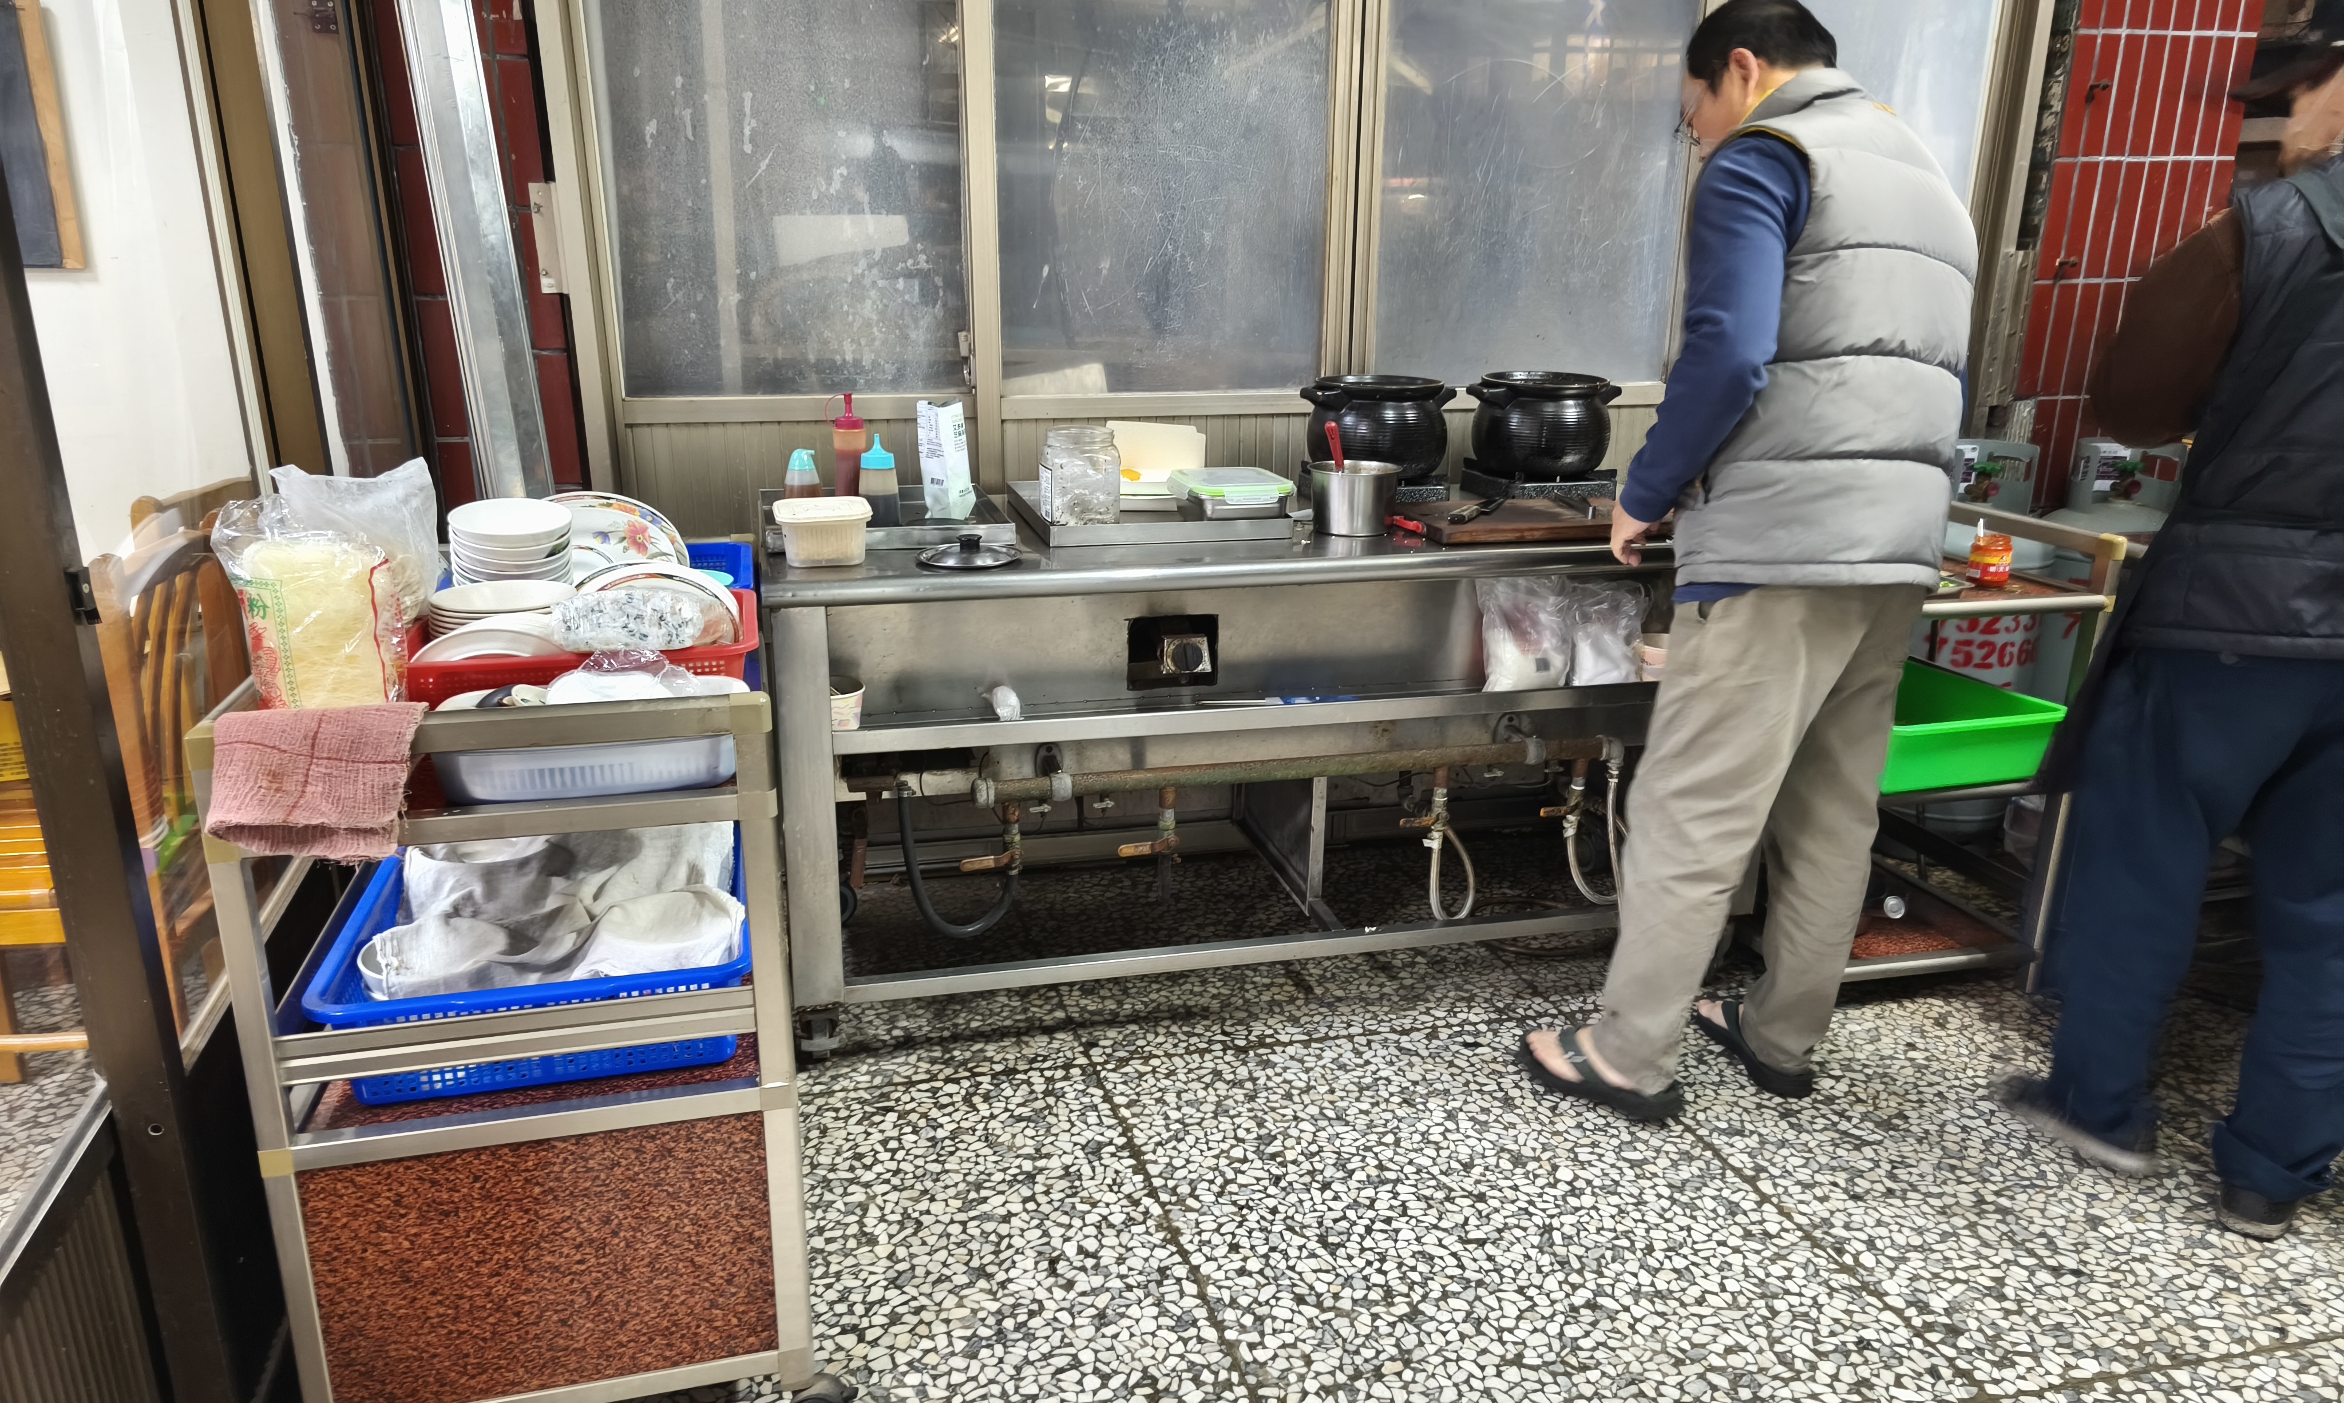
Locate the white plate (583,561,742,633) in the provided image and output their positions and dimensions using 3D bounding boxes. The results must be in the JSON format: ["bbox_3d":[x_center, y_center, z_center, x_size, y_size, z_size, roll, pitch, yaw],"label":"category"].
[{"bbox_3d":[-0.599,-0.070,1.775,0.210,0.027,0.210,-6,56,-18],"label":"white plate"}]

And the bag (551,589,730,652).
[{"bbox_3d":[-0.574,-0.088,1.679,0.185,0.070,0.100,-4,18,-14],"label":"bag"}]

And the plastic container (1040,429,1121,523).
[{"bbox_3d":[-0.152,-0.381,2.615,0.132,0.147,0.132,-4,18,-14],"label":"plastic container"}]

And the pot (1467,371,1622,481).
[{"bbox_3d":[0.710,-0.531,2.983,0.325,0.168,0.280,-7,19,-21],"label":"pot"}]

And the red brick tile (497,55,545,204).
[{"bbox_3d":[-1.093,-0.955,2.624,0.057,0.228,0.014,-4,18,-14],"label":"red brick tile"}]

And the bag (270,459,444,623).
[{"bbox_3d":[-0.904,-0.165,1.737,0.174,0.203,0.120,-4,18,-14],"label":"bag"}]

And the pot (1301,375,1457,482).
[{"bbox_3d":[0.397,-0.524,3.006,0.315,0.188,0.272,-4,18,-14],"label":"pot"}]

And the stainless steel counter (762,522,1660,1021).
[{"bbox_3d":[0.169,0.059,2.903,1.737,0.815,0.672,-4,18,-12],"label":"stainless steel counter"}]

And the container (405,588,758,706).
[{"bbox_3d":[-0.649,-0.033,1.752,0.370,0.110,0.260,-4,18,-14],"label":"container"}]

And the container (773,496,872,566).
[{"bbox_3d":[-0.546,-0.267,2.439,0.148,0.085,0.150,-4,18,-12],"label":"container"}]

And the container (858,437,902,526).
[{"bbox_3d":[-0.488,-0.362,2.596,0.066,0.160,0.066,-4,18,-12],"label":"container"}]

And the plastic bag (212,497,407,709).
[{"bbox_3d":[-0.797,-0.051,1.457,0.165,0.280,0.100,-1,17,-5],"label":"plastic bag"}]

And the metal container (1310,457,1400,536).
[{"bbox_3d":[0.314,-0.353,2.685,0.158,0.112,0.158,0,18,0],"label":"metal container"}]

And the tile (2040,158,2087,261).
[{"bbox_3d":[1.889,-1.027,3.334,0.052,0.238,0.014,-4,18,-14],"label":"tile"}]

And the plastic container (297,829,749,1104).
[{"bbox_3d":[-0.704,0.272,1.816,0.420,0.130,0.530,-4,18,-14],"label":"plastic container"}]

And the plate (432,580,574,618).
[{"bbox_3d":[-0.734,-0.114,1.714,0.165,0.022,0.165,-4,18,-14],"label":"plate"}]

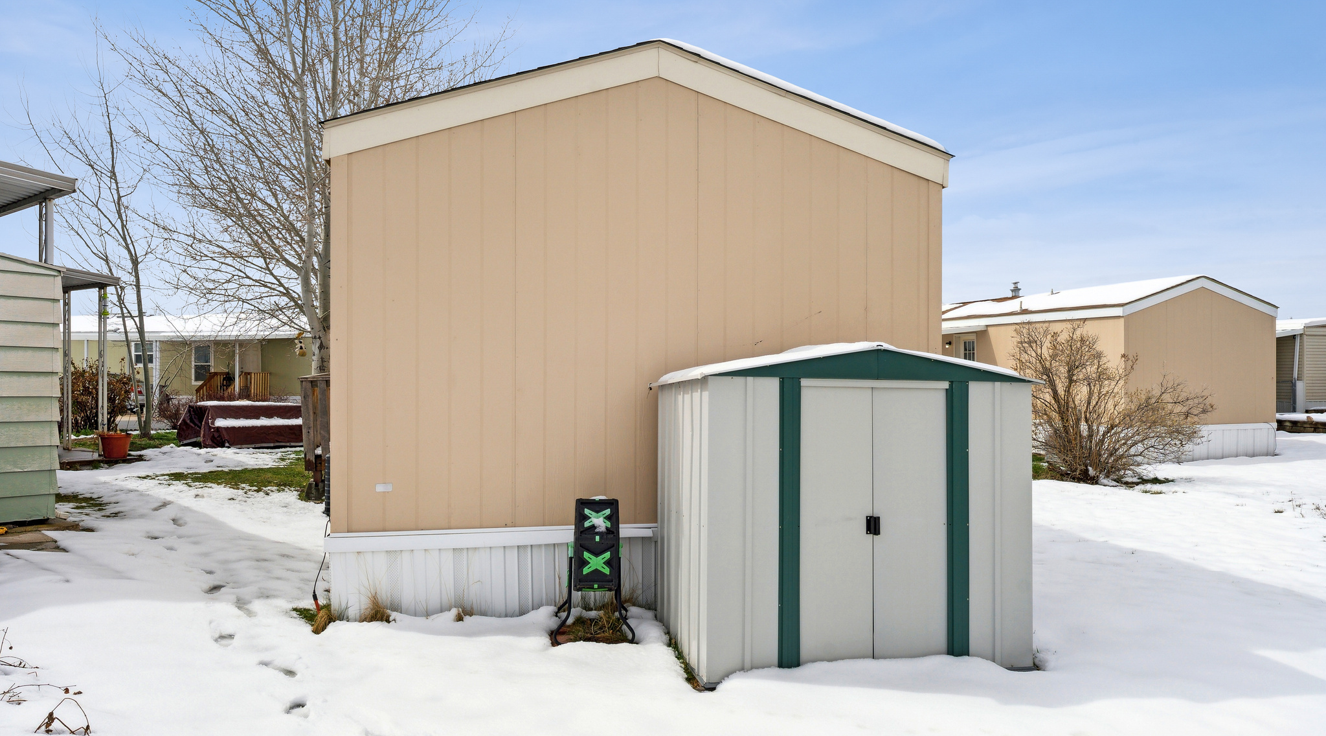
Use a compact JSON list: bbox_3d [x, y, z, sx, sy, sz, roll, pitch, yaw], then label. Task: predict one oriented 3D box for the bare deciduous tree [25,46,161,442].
[{"bbox_3d":[-11.304,-2.419,17.500,2.450,7.600,2.400,0,-1,-33],"label":"bare deciduous tree"}]

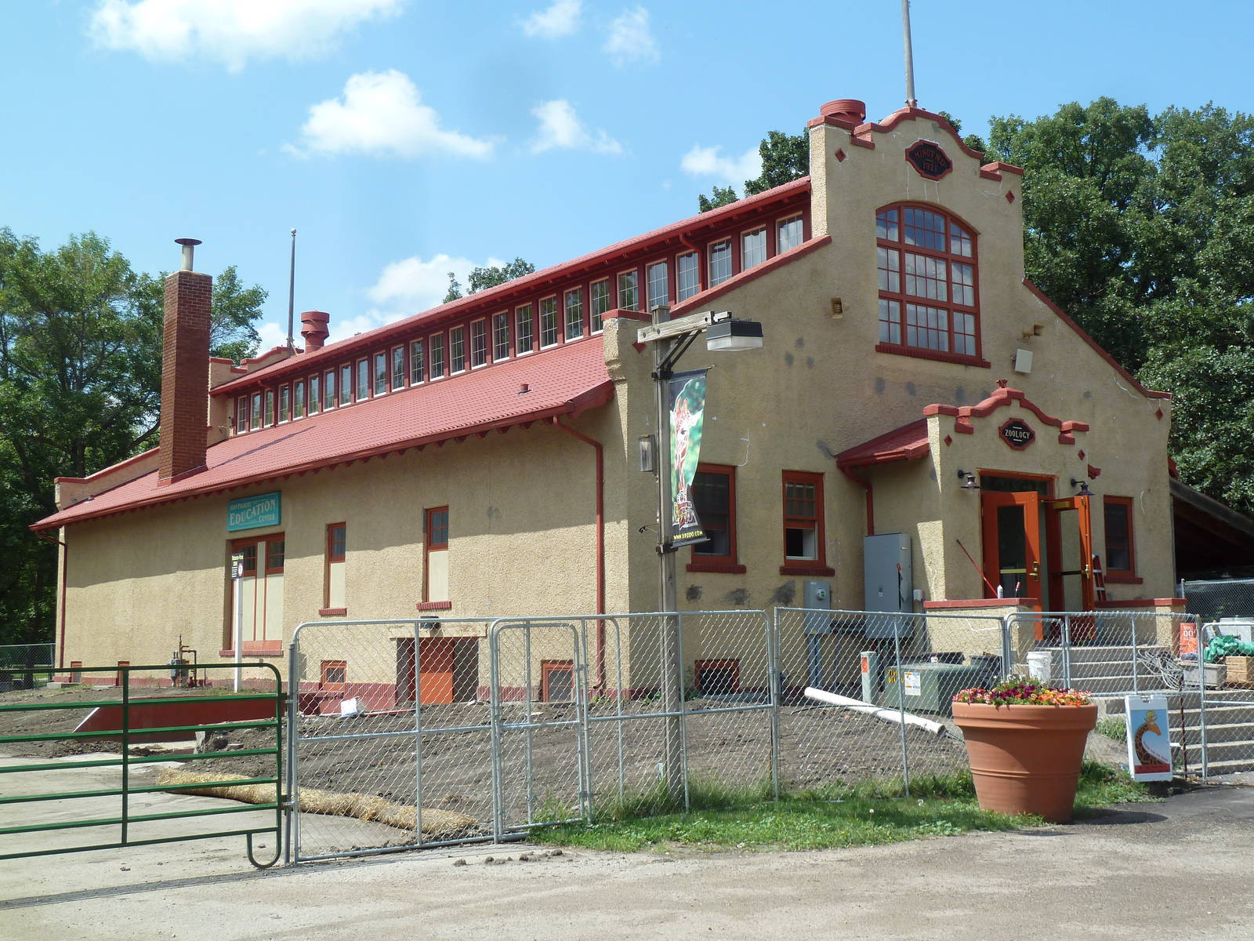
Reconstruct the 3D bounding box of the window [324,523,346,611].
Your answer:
[{"bbox_3d":[-4.728,1.571,26.165,0.160,1.418,0.749,4,-8,-36],"label":"window"}]

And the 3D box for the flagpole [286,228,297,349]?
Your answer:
[{"bbox_3d":[-8.719,-4.657,41.558,0.180,3.349,0.180,4,-8,-36],"label":"flagpole"}]

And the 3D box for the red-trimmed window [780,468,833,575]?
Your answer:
[{"bbox_3d":[2.404,0.715,21.584,0.955,1.411,0.160,4,-8,-36],"label":"red-trimmed window"}]

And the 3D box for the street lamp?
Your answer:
[{"bbox_3d":[0.659,0.708,14.864,0.390,4.770,1.520,4,-8,-36],"label":"street lamp"}]

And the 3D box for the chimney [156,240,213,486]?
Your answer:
[{"bbox_3d":[-9.005,-2.226,32.709,0.719,5.100,0.719,4,-8,-36],"label":"chimney"}]

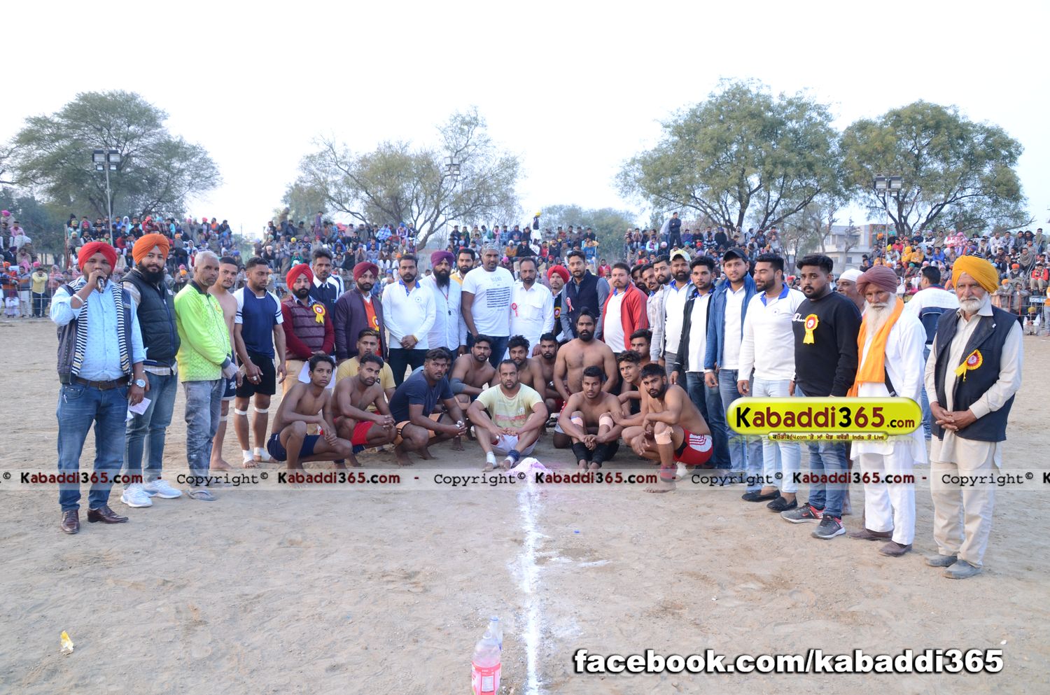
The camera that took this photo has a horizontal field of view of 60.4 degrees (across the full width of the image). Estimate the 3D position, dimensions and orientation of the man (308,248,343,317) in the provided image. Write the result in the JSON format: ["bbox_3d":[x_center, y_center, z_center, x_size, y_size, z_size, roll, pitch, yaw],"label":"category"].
[{"bbox_3d":[-1.853,-0.020,8.300,0.490,1.795,0.310,0,5,-10],"label":"man"}]

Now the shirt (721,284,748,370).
[{"bbox_3d":[1.537,-0.154,6.750,0.390,0.648,0.250,4,6,30],"label":"shirt"}]

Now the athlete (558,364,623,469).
[{"bbox_3d":[0.548,0.589,7.547,0.540,0.865,0.780,2,4,8],"label":"athlete"}]

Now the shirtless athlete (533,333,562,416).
[{"bbox_3d":[0.250,0.381,8.720,0.580,1.040,0.660,1,5,6],"label":"shirtless athlete"}]

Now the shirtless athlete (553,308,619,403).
[{"bbox_3d":[0.579,0.271,8.550,0.660,1.280,0.620,1,4,3],"label":"shirtless athlete"}]

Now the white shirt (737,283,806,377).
[{"bbox_3d":[1.735,-0.104,6.330,0.470,0.670,0.280,3,6,30],"label":"white shirt"}]

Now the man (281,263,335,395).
[{"bbox_3d":[-1.928,0.096,8.000,0.520,1.690,0.340,0,5,-12],"label":"man"}]

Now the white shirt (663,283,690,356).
[{"bbox_3d":[1.342,-0.263,8.000,0.400,0.650,0.260,3,5,28],"label":"white shirt"}]

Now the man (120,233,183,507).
[{"bbox_3d":[-2.617,0.139,6.288,0.360,1.845,0.480,4,5,35],"label":"man"}]

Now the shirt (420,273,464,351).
[{"bbox_3d":[-0.804,-0.340,8.800,0.460,0.741,0.270,-1,5,-14],"label":"shirt"}]

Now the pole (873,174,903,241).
[{"bbox_3d":[11.655,-3.223,29.000,0.880,4.720,0.350,1,5,6],"label":"pole"}]

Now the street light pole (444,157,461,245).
[{"bbox_3d":[-2.962,-4.539,36.000,0.700,6.200,0.450,0,5,-5],"label":"street light pole"}]

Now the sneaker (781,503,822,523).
[{"bbox_3d":[1.817,1.077,5.929,0.288,0.120,0.110,-1,6,-22],"label":"sneaker"}]

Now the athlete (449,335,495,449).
[{"bbox_3d":[-0.459,0.409,8.350,0.560,1.020,0.660,-1,5,-14],"label":"athlete"}]

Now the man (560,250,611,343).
[{"bbox_3d":[0.601,-0.039,9.000,0.530,1.830,0.370,1,5,14],"label":"man"}]

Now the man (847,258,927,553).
[{"bbox_3d":[2.157,0.361,5.398,0.380,1.698,0.520,-2,5,-36],"label":"man"}]

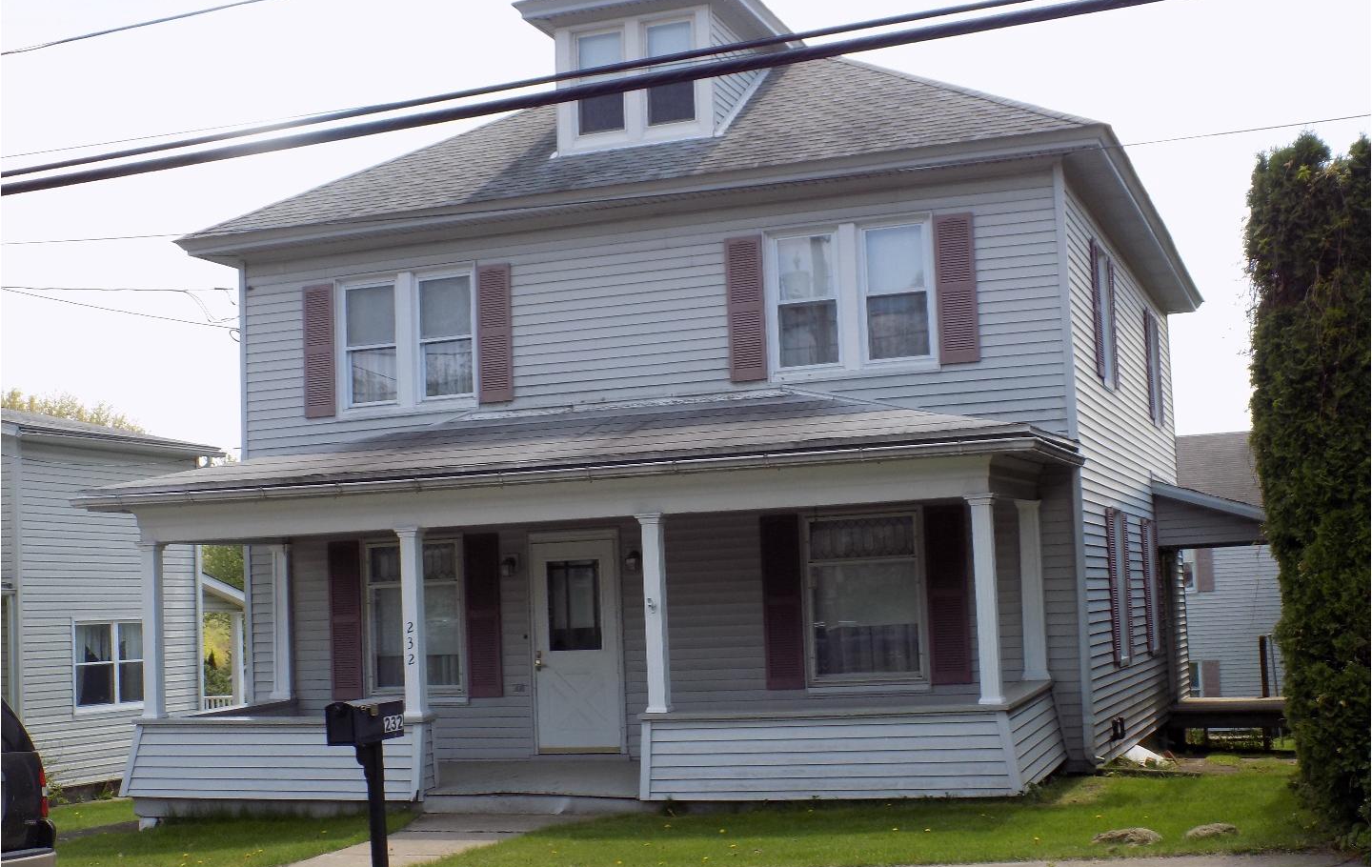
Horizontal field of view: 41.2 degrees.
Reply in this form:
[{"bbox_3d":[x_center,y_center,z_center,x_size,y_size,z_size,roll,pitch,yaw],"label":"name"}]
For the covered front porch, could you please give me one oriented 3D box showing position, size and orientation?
[{"bbox_3d":[-0.998,1.429,16.446,8.820,3.670,2.710,-4,-6,20],"label":"covered front porch"}]

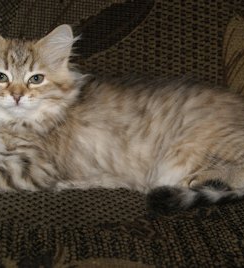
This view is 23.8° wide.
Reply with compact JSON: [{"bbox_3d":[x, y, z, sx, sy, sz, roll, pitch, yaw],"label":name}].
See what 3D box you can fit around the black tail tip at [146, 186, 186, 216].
[{"bbox_3d":[0.049,0.075,0.640,0.045,0.033,0.034,0,18,-7],"label":"black tail tip"}]

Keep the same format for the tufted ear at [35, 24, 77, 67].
[{"bbox_3d":[-0.081,-0.106,0.695,0.049,0.051,0.025,2,6,-13],"label":"tufted ear"}]

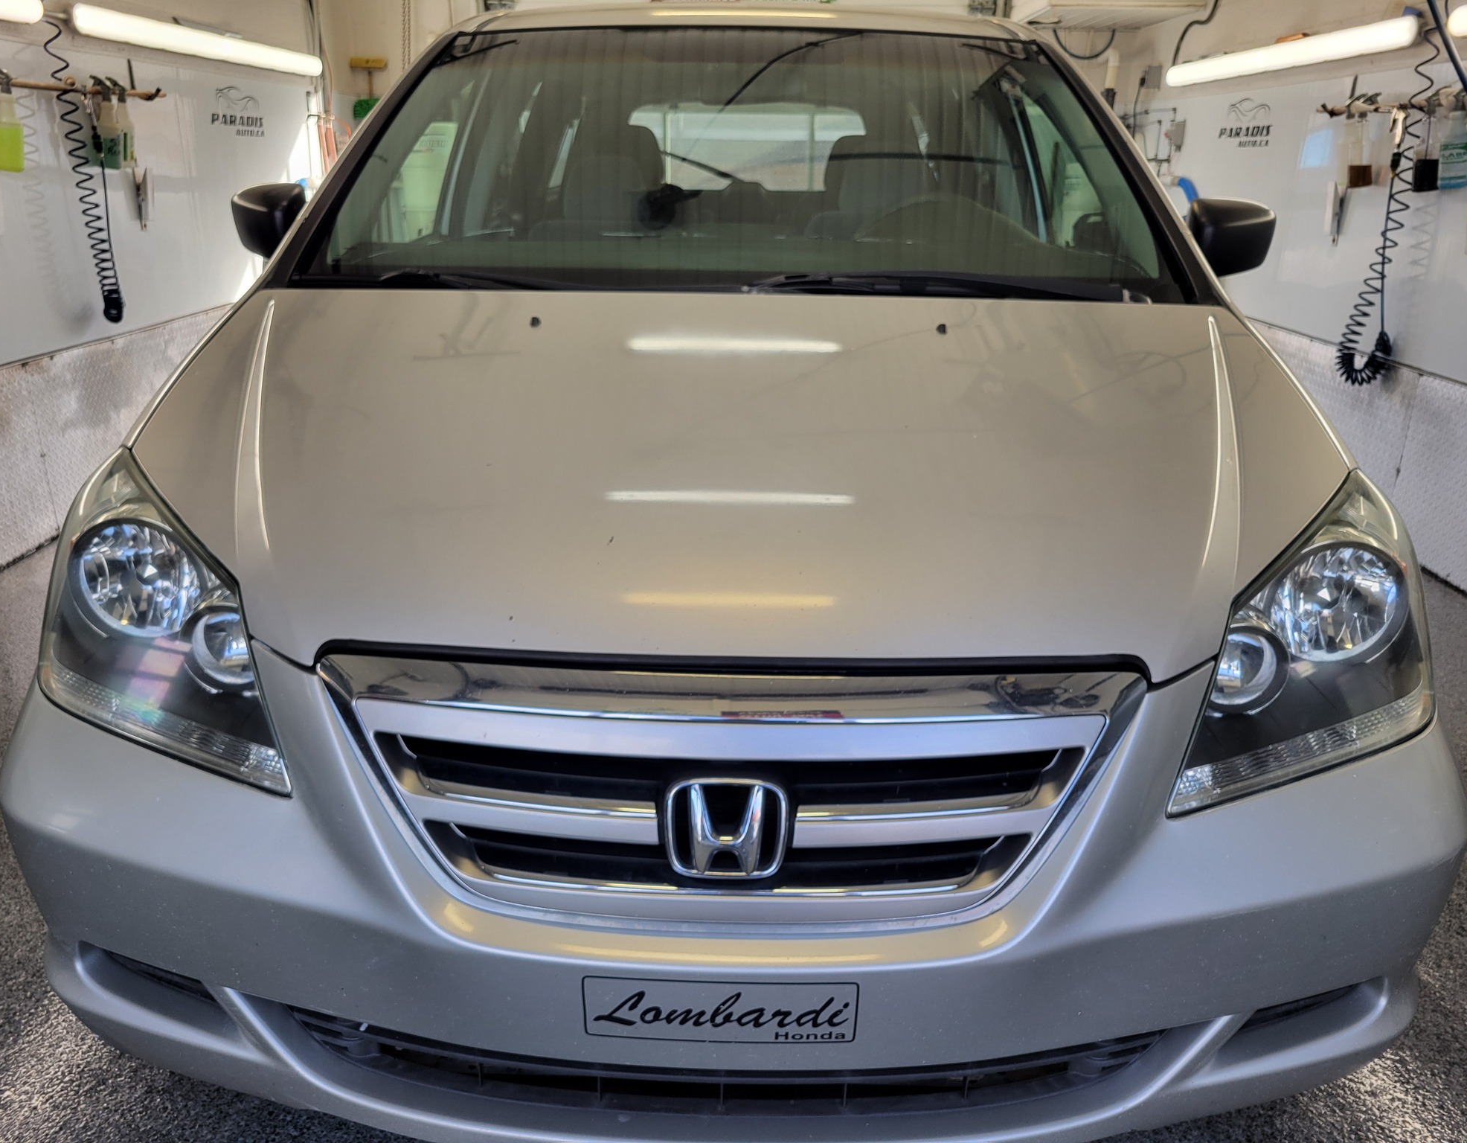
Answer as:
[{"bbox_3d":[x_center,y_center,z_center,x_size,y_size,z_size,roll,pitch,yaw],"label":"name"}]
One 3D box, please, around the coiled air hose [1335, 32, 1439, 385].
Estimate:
[{"bbox_3d":[2.397,-1.292,4.177,0.180,1.210,0.200,1,20,0],"label":"coiled air hose"}]

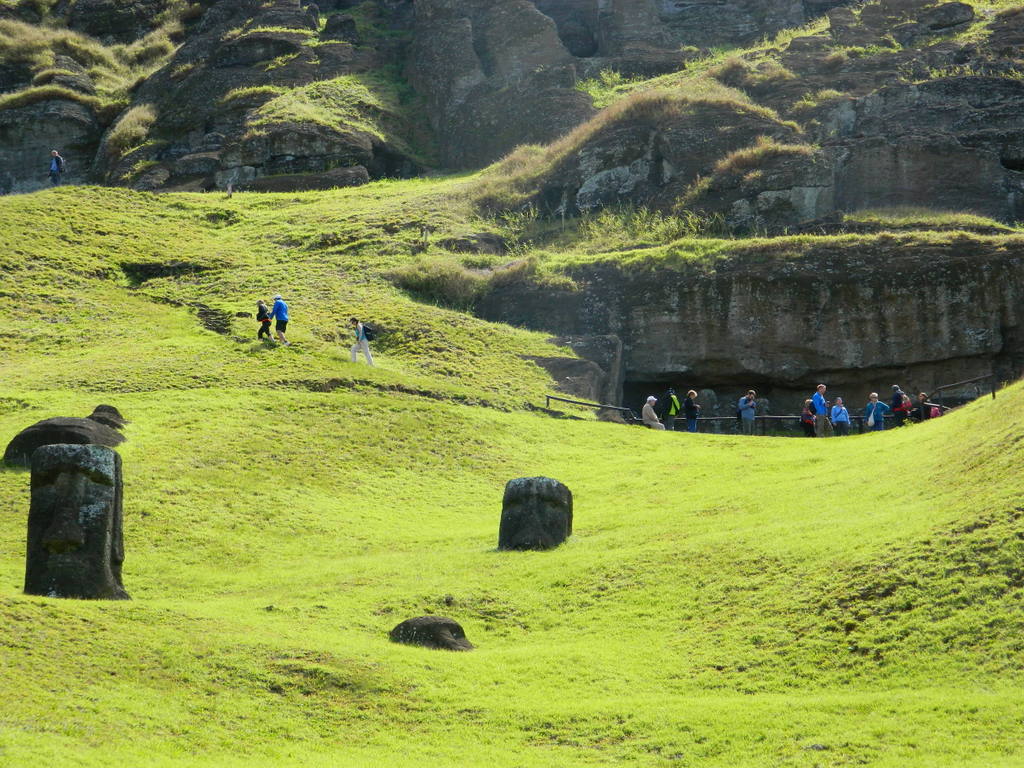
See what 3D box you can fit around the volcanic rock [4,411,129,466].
[{"bbox_3d":[-12.129,1.480,67.500,3.100,1.350,2.200,0,-5,-6],"label":"volcanic rock"}]

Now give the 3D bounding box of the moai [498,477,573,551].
[{"bbox_3d":[0.634,3.492,67.000,1.750,1.900,1.300,-1,-5,10],"label":"moai"}]

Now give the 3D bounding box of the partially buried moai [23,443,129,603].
[{"bbox_3d":[-9.990,3.177,57.000,2.000,3.450,1.450,-1,-5,7],"label":"partially buried moai"}]

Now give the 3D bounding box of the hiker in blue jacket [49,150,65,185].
[{"bbox_3d":[-18.514,-8.617,101.000,0.580,1.730,0.450,-3,-6,36],"label":"hiker in blue jacket"}]

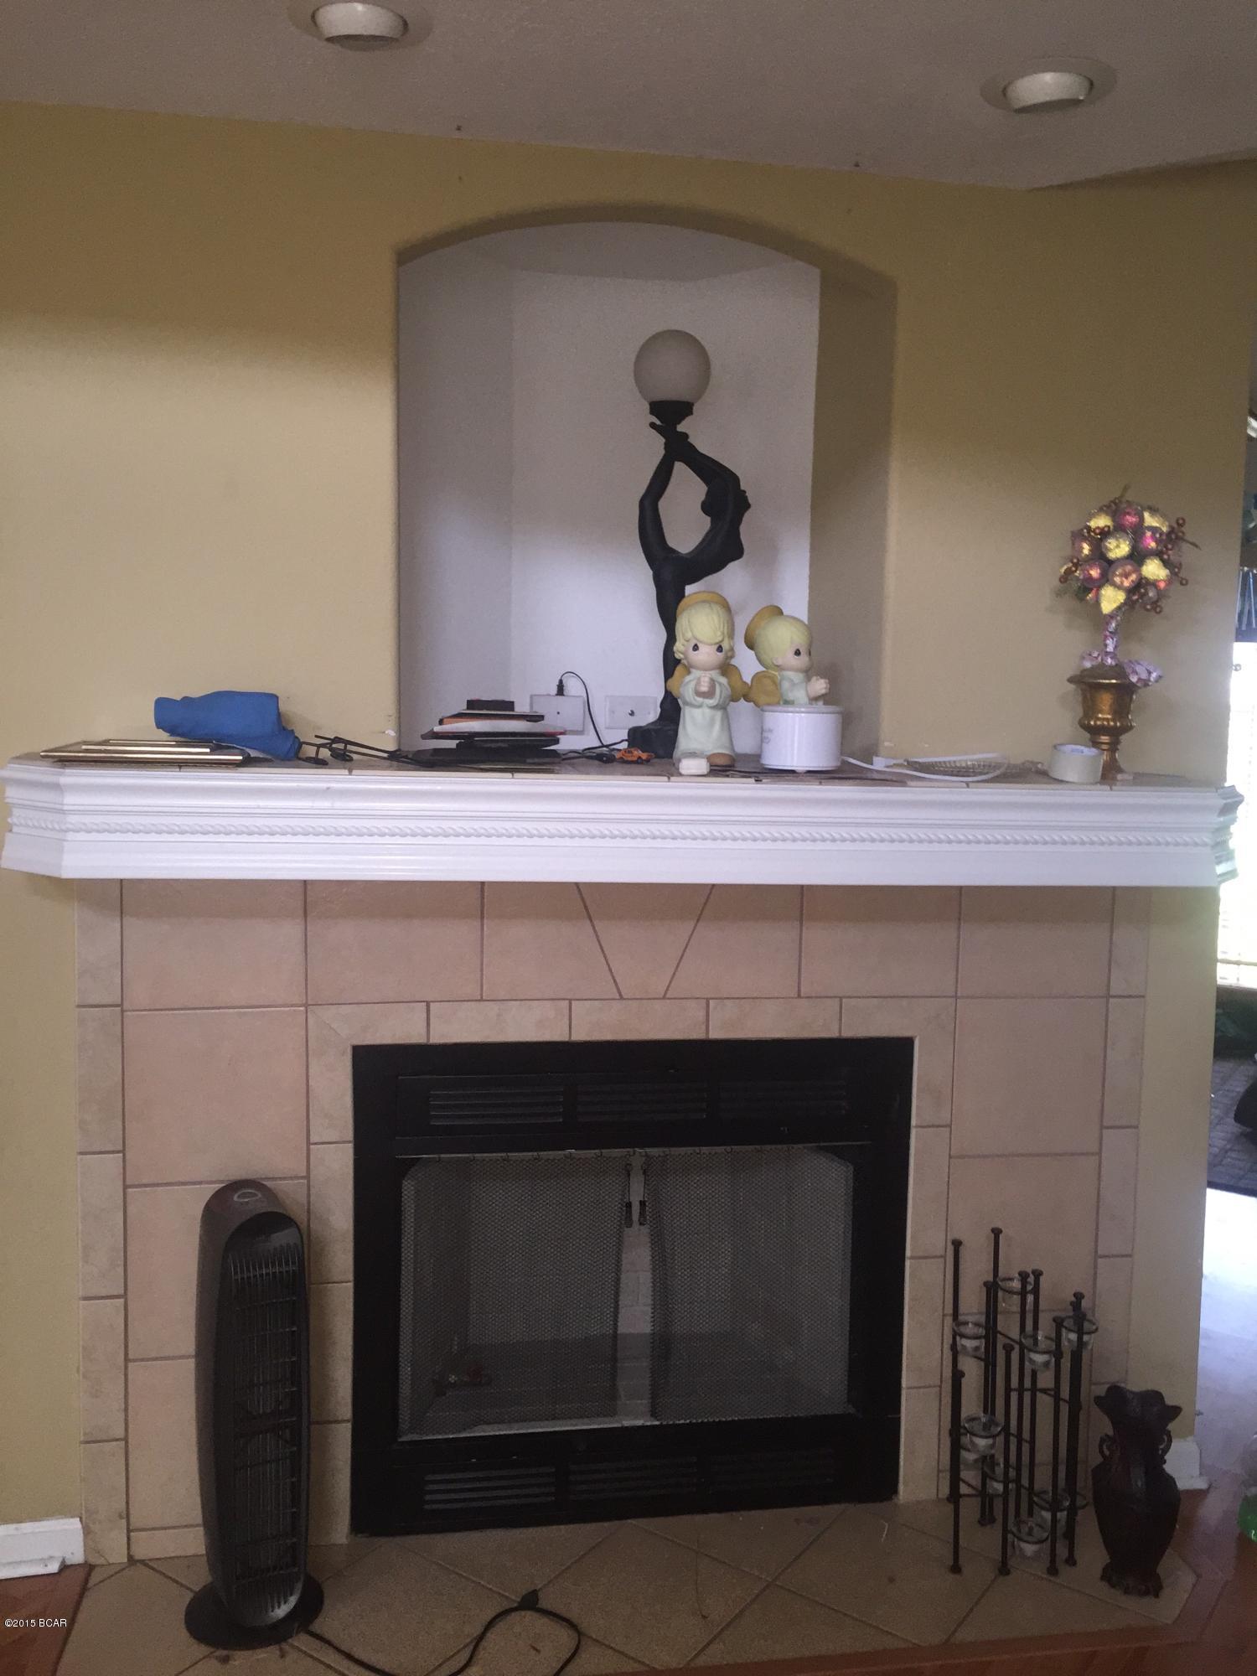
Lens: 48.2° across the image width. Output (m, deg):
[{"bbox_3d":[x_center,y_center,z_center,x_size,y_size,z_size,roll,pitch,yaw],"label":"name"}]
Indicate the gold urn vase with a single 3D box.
[{"bbox_3d":[0.849,-0.205,2.497,0.133,0.206,0.133,0,4,-9],"label":"gold urn vase"}]

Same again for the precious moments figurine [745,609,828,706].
[{"bbox_3d":[0.286,-0.285,2.546,0.150,0.271,0.140,3,5,22],"label":"precious moments figurine"}]

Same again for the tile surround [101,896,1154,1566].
[{"bbox_3d":[0.021,0.662,2.569,1.962,1.240,0.050,0,4,-9],"label":"tile surround"}]

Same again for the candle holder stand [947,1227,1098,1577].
[{"bbox_3d":[0.722,1.014,2.559,0.258,0.565,0.250,2,4,9],"label":"candle holder stand"}]

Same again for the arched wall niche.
[{"bbox_3d":[0.002,-0.641,2.727,0.883,0.959,0.500,0,4,-9],"label":"arched wall niche"}]

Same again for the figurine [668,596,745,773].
[{"bbox_3d":[0.130,-0.258,2.348,0.138,0.307,0.140,1,4,-6],"label":"figurine"}]

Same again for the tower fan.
[{"bbox_3d":[-0.616,0.923,2.309,0.225,0.736,0.225,-1,5,-24],"label":"tower fan"}]

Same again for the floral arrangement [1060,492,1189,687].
[{"bbox_3d":[0.879,-0.442,2.483,0.230,0.327,0.215,0,4,-9],"label":"floral arrangement"}]

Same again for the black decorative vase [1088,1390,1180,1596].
[{"bbox_3d":[0.889,1.128,2.449,0.155,0.360,0.152,0,4,-9],"label":"black decorative vase"}]

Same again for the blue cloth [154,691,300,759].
[{"bbox_3d":[-0.657,-0.185,2.299,0.233,0.111,0.160,0,4,-9],"label":"blue cloth"}]

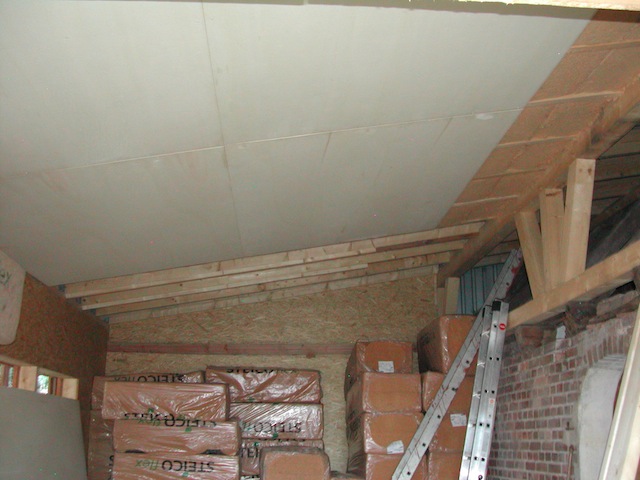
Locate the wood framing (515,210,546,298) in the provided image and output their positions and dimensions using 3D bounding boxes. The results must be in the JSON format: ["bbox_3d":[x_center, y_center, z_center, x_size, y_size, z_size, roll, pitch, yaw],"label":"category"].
[{"bbox_3d":[1.735,0.116,5.647,0.120,0.860,0.170,1,-36,-3],"label":"wood framing"}]

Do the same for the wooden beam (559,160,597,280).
[{"bbox_3d":[1.790,-0.112,4.893,0.135,0.880,0.125,1,10,-3],"label":"wooden beam"}]

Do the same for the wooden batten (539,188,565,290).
[{"bbox_3d":[1.764,-0.001,5.260,0.130,0.760,0.130,1,-16,-3],"label":"wooden batten"}]

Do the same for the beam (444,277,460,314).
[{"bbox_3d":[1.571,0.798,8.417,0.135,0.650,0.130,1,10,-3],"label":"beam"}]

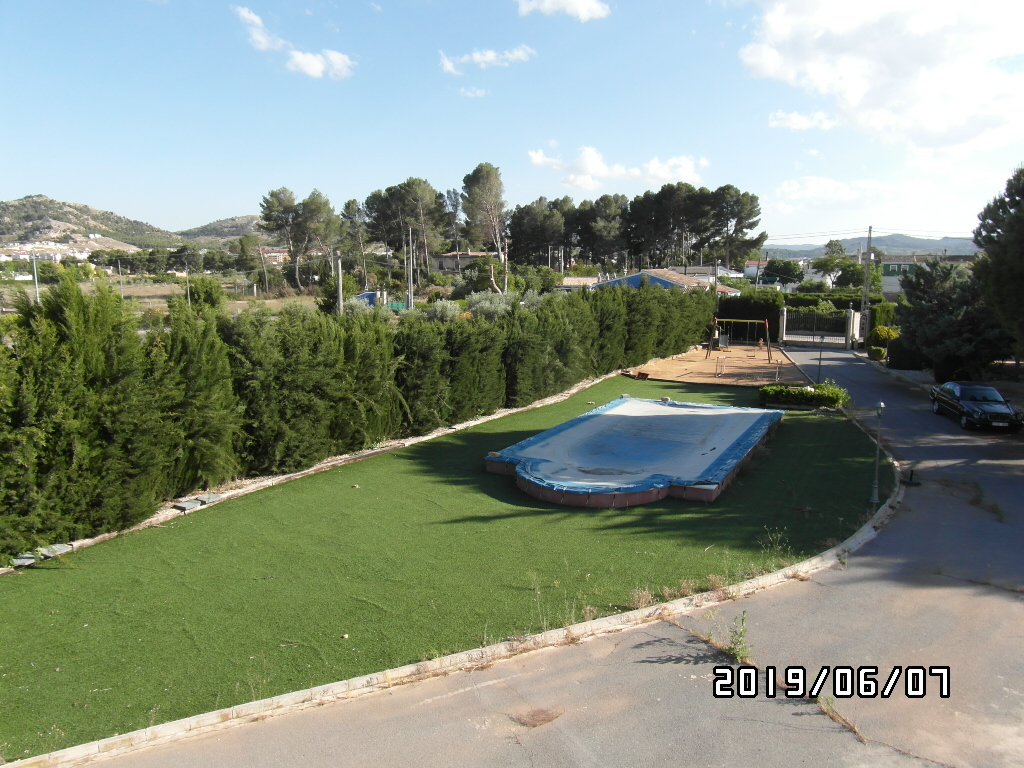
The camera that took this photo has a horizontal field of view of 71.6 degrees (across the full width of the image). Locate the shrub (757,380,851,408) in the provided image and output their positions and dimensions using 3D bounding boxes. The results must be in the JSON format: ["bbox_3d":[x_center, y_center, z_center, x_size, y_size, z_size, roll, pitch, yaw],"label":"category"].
[{"bbox_3d":[12.302,0.394,30.304,3.500,0.800,1.900,3,10,15],"label":"shrub"}]

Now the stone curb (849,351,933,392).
[{"bbox_3d":[21.271,-0.955,40.322,0.300,0.180,15.100,2,10,13],"label":"stone curb"}]

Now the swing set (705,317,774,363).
[{"bbox_3d":[14.104,-2.767,43.885,3.600,2.550,1.800,5,11,27],"label":"swing set"}]

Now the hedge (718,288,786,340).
[{"bbox_3d":[18.060,-5.046,53.647,4.900,3.750,1.700,4,11,24],"label":"hedge"}]

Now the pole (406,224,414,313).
[{"bbox_3d":[-10.192,-10.898,71.182,0.250,9.370,0.250,0,10,0],"label":"pole"}]

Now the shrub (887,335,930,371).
[{"bbox_3d":[21.950,-1.735,39.334,2.000,1.850,1.600,2,10,13],"label":"shrub"}]

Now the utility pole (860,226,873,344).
[{"bbox_3d":[27.277,-7.670,54.487,0.500,8.640,0.500,4,11,25],"label":"utility pole"}]

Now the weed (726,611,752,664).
[{"bbox_3d":[3.457,3.819,10.677,0.310,0.770,0.310,0,10,0],"label":"weed"}]

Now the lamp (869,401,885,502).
[{"bbox_3d":[8.912,1.686,17.328,0.300,2.570,0.300,0,10,0],"label":"lamp"}]

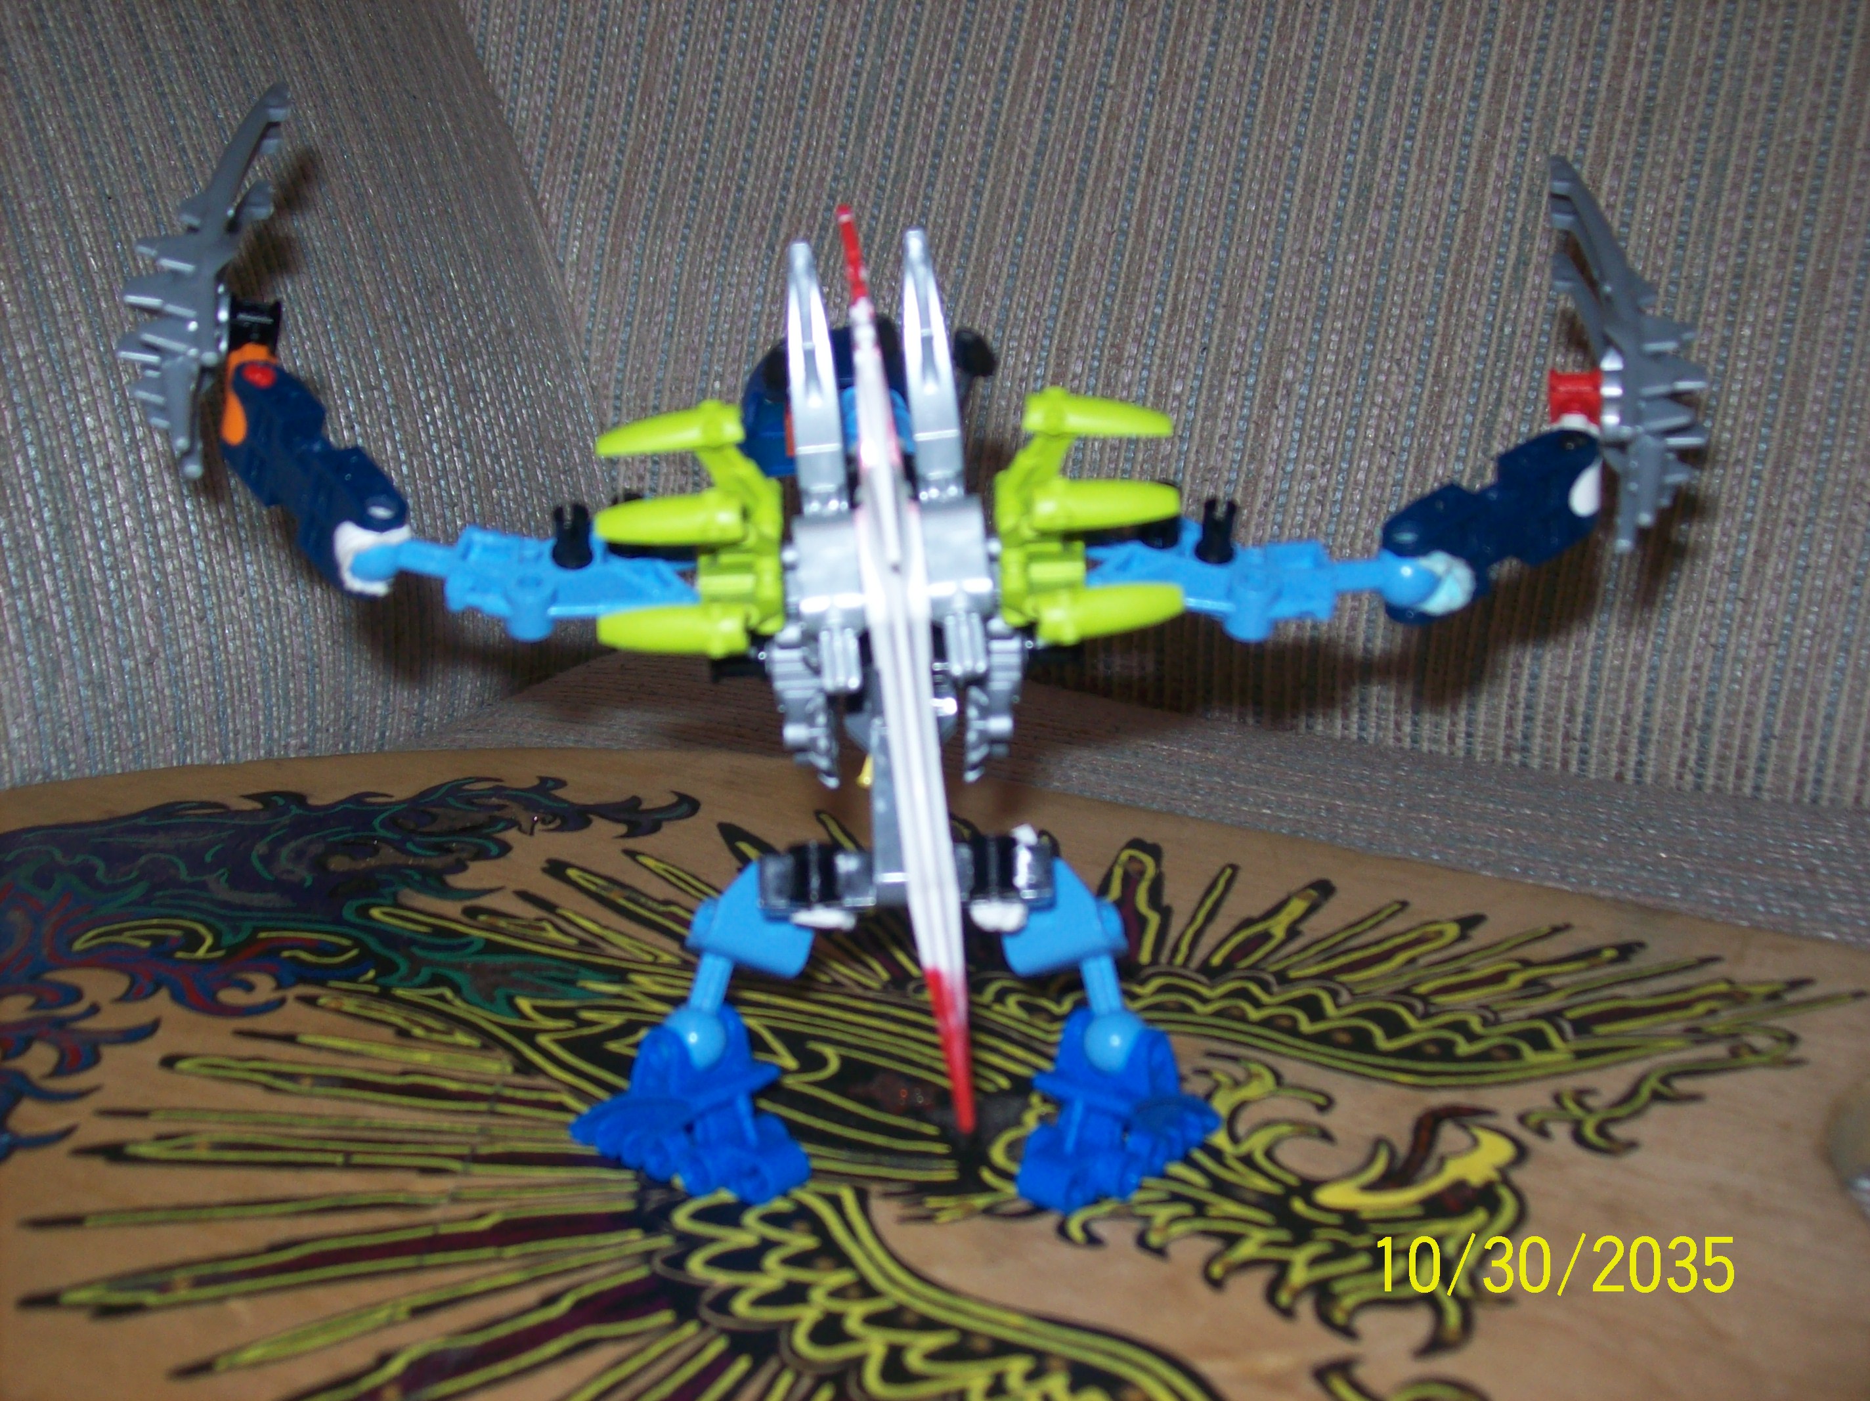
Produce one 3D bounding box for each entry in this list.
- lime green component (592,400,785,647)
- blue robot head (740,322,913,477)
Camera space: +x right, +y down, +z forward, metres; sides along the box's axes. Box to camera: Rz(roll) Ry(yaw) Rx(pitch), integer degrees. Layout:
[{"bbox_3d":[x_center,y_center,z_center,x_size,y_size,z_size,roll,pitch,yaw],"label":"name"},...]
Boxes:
[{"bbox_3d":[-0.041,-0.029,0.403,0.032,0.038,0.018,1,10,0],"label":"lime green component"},{"bbox_3d":[-0.016,-0.050,0.402,0.033,0.022,0.024,0,27,0],"label":"blue robot head"}]

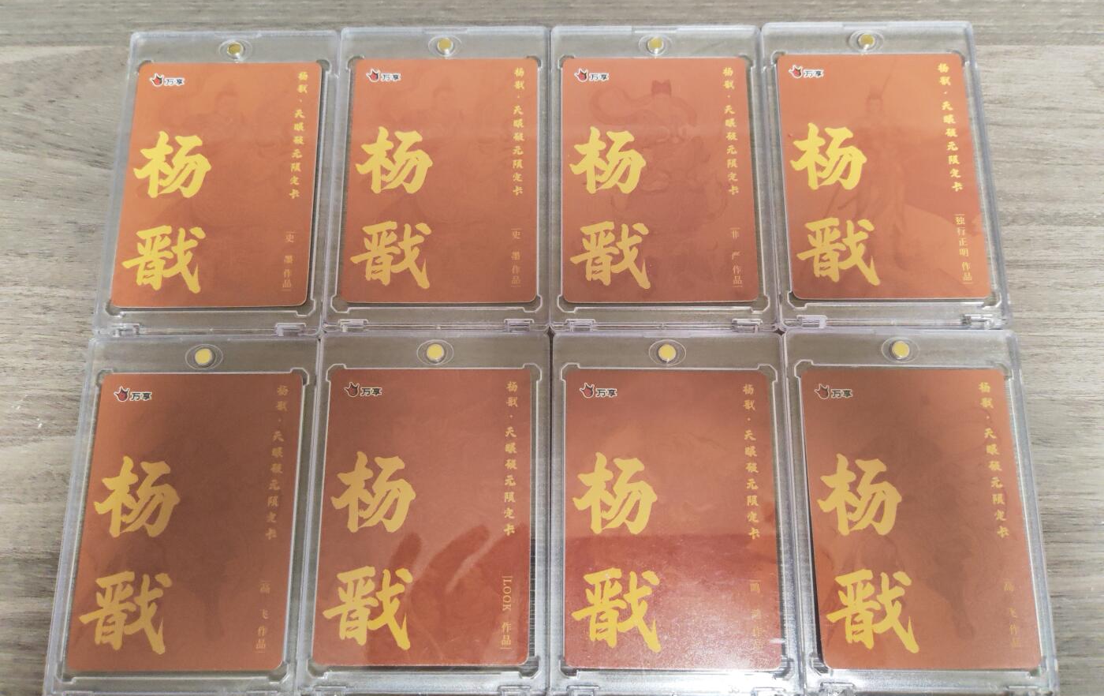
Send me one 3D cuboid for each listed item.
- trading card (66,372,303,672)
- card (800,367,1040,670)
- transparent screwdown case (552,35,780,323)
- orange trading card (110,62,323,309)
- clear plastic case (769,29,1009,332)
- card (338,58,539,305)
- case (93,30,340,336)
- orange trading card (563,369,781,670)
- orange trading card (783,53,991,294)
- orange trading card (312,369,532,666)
[{"bbox_3d":[-0.110,0.051,0.260,0.063,0.001,0.088,0,76,0],"label":"trading card"},{"bbox_3d":[0.110,0.049,0.258,0.063,0.001,0.088,0,76,0],"label":"card"},{"bbox_3d":[0.036,-0.057,0.286,0.072,0.007,0.108,0,76,1],"label":"transparent screwdown case"},{"bbox_3d":[-0.111,-0.056,0.287,0.063,0.001,0.088,-1,76,0],"label":"orange trading card"},{"bbox_3d":[0.107,-0.058,0.285,0.072,0.008,0.108,0,76,1],"label":"clear plastic case"},{"bbox_3d":[-0.036,-0.057,0.286,0.063,0.001,0.088,0,76,1],"label":"card"},{"bbox_3d":[-0.108,-0.055,0.287,0.072,0.008,0.108,0,76,0],"label":"case"},{"bbox_3d":[0.036,0.050,0.259,0.063,0.001,0.088,1,76,1],"label":"orange trading card"},{"bbox_3d":[0.109,-0.058,0.285,0.063,0.001,0.088,0,76,1],"label":"orange trading card"},{"bbox_3d":[-0.038,0.049,0.260,0.063,0.001,0.088,0,76,1],"label":"orange trading card"}]

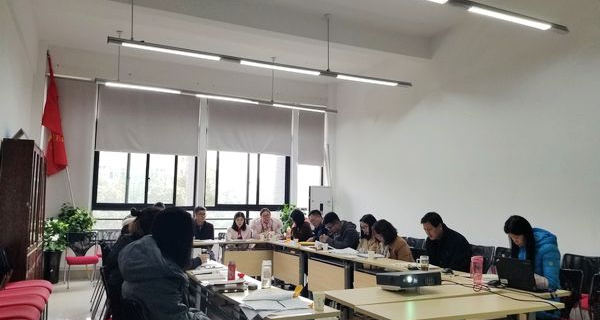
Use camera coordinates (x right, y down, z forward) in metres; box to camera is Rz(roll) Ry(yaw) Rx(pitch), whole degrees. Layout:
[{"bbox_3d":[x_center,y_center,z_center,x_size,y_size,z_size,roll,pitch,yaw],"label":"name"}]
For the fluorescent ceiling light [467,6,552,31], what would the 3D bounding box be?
[{"bbox_3d":[2.142,-1.448,4.551,1.180,0.070,0.110,3,-7,-26],"label":"fluorescent ceiling light"}]

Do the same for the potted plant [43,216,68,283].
[{"bbox_3d":[-4.196,1.576,7.851,0.460,1.120,0.460,3,-7,-26],"label":"potted plant"}]

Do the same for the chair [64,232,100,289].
[{"bbox_3d":[-3.706,1.706,7.673,0.500,0.830,0.550,4,-7,-32],"label":"chair"}]

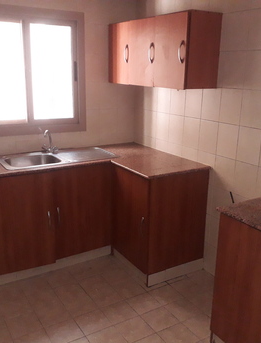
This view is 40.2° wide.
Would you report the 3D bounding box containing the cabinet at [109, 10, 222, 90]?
[{"bbox_3d":[0.229,-0.990,3.011,0.319,0.523,1.136,-8,18,-30],"label":"cabinet"}]

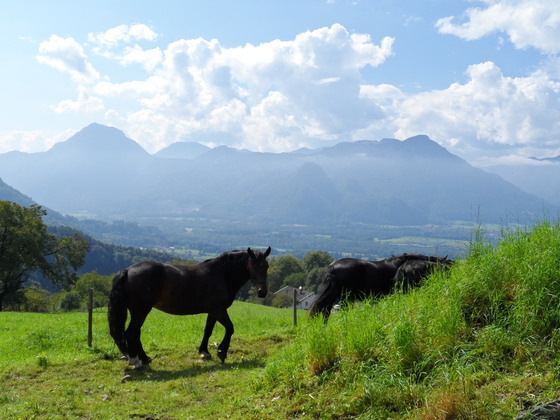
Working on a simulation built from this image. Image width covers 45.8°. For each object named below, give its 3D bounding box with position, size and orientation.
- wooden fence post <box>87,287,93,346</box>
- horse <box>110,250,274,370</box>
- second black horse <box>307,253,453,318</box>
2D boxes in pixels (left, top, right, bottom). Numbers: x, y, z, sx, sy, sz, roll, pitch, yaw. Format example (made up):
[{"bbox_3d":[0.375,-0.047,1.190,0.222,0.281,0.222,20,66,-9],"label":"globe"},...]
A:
[{"bbox_3d":[-3.500,1.977,12.200,0.090,1.070,0.090,0,1,0],"label":"wooden fence post"},{"bbox_3d":[-1.350,1.435,9.950,2.380,1.740,0.650,0,1,-16],"label":"horse"},{"bbox_3d":[1.840,1.580,12.200,2.700,1.620,0.650,0,1,-15],"label":"second black horse"}]

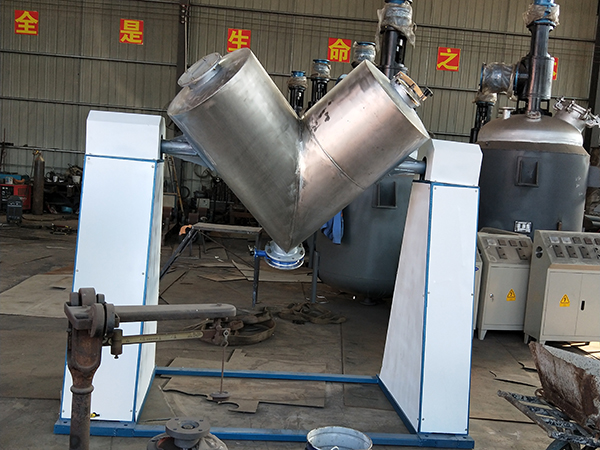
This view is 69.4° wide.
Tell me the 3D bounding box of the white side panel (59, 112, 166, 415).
[{"bbox_3d":[-0.910,0.167,2.210,0.322,1.424,0.573,4,5,-8],"label":"white side panel"}]

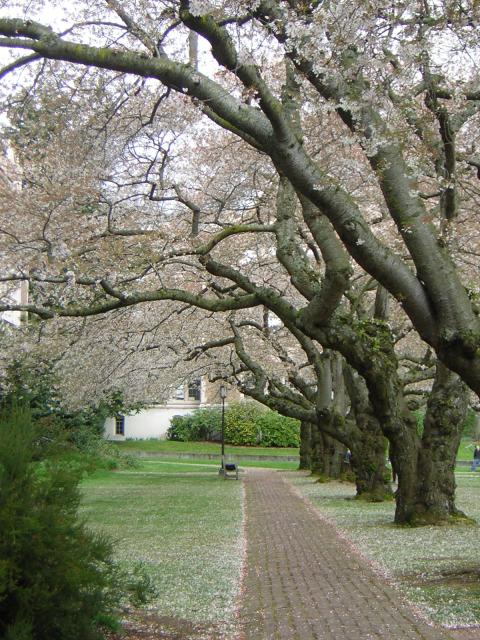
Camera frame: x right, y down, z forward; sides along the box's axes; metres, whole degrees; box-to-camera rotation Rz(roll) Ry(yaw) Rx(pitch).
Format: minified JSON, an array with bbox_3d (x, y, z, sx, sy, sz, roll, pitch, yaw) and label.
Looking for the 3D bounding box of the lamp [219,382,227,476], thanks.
[{"bbox_3d":[-0.904,5.879,65.000,0.420,4.758,0.420,0,-6,1],"label":"lamp"}]

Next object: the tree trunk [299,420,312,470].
[{"bbox_3d":[4.023,7.709,75.000,0.870,3.035,0.870,0,-6,1],"label":"tree trunk"}]

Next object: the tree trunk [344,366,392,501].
[{"bbox_3d":[4.612,4.083,43.800,1.600,4.740,1.400,0,-6,1],"label":"tree trunk"}]

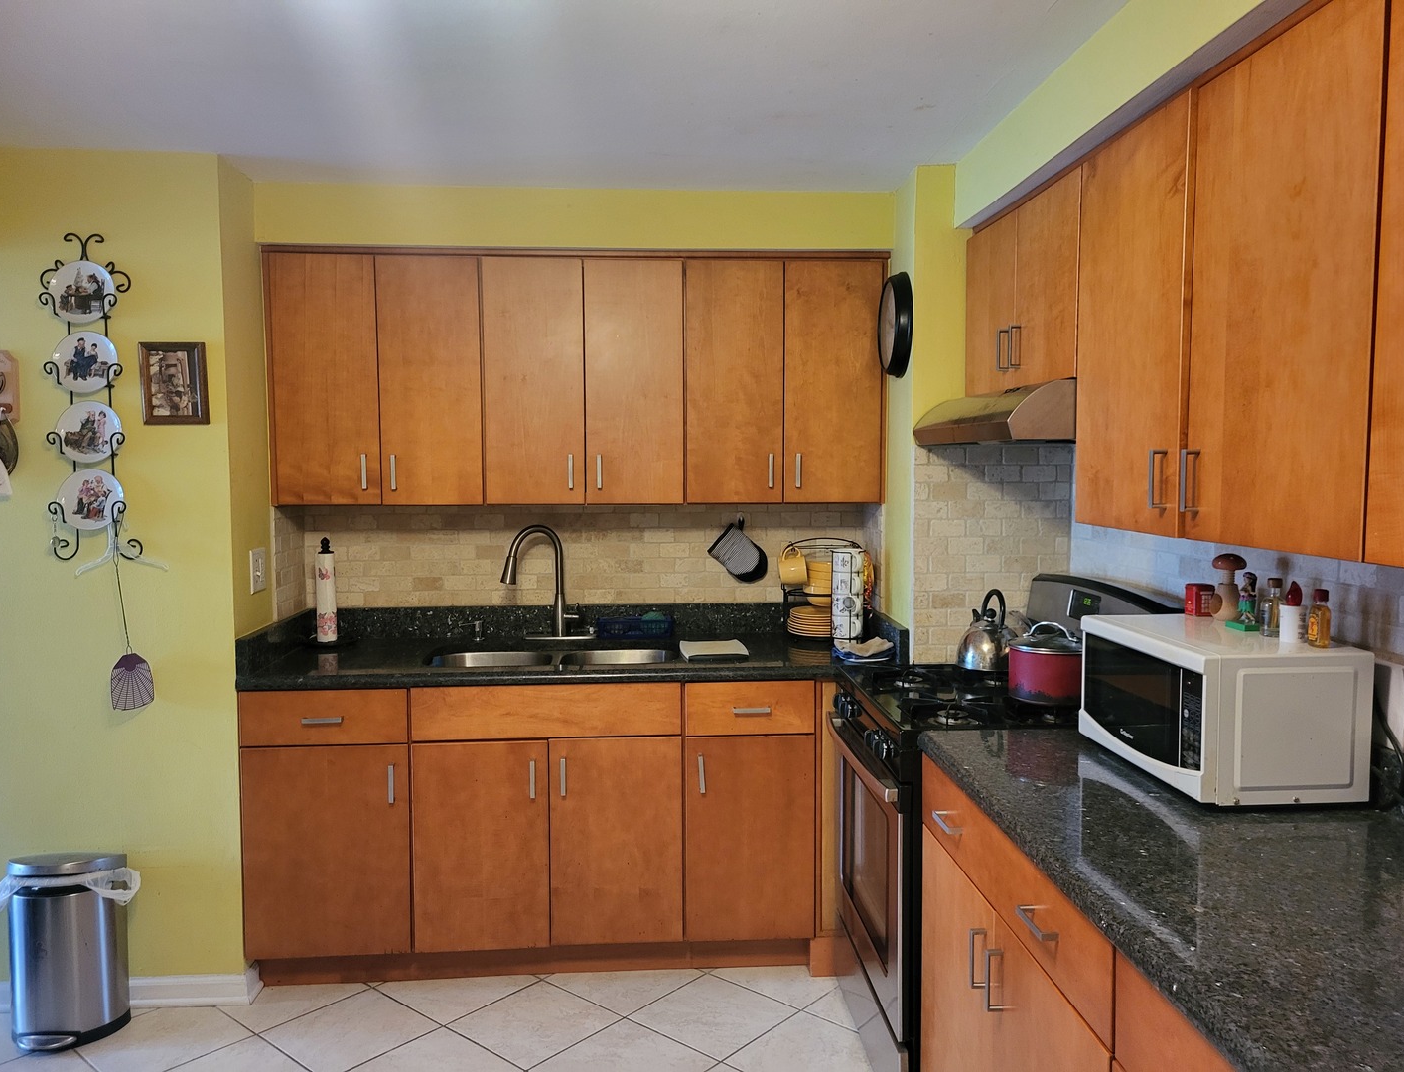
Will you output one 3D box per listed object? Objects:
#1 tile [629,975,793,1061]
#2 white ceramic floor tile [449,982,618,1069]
[{"bbox_3d":[0.033,1.304,2.916,0.337,0.010,0.337,3,5,41],"label":"tile"},{"bbox_3d":[-0.448,1.310,2.883,0.336,0.010,0.336,3,5,41],"label":"white ceramic floor tile"}]

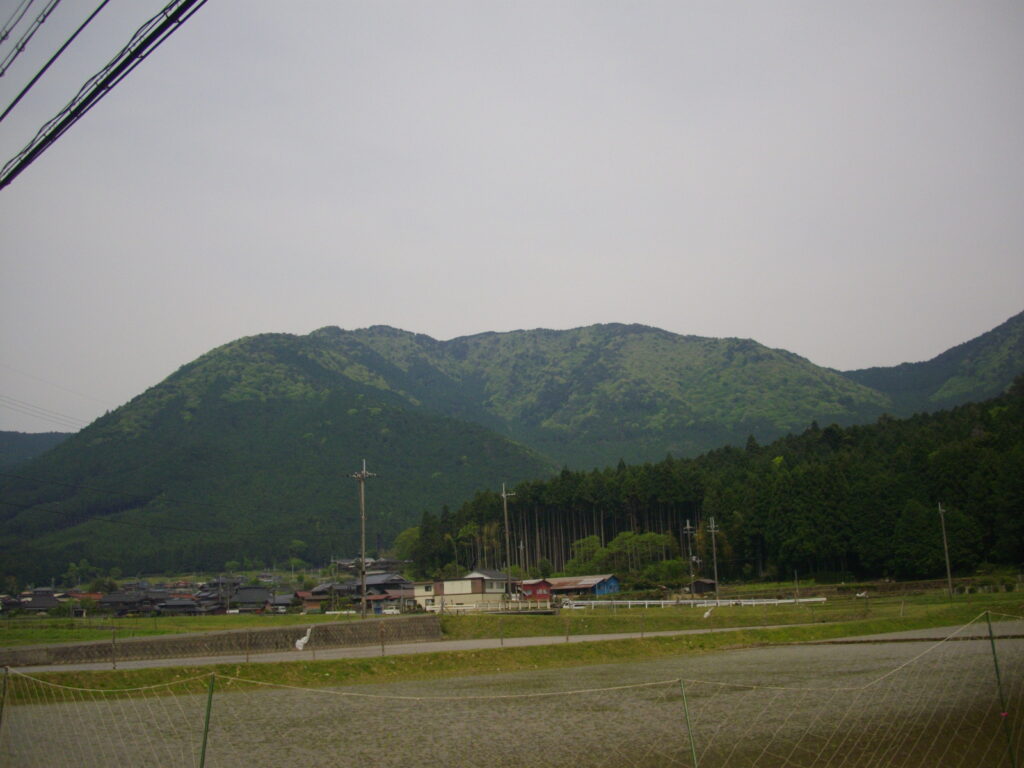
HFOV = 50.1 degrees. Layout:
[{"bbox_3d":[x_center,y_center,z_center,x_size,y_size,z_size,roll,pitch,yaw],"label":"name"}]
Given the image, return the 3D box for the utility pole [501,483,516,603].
[{"bbox_3d":[-0.403,18.184,126.000,1.500,13.570,0.500,-2,-10,-1],"label":"utility pole"}]

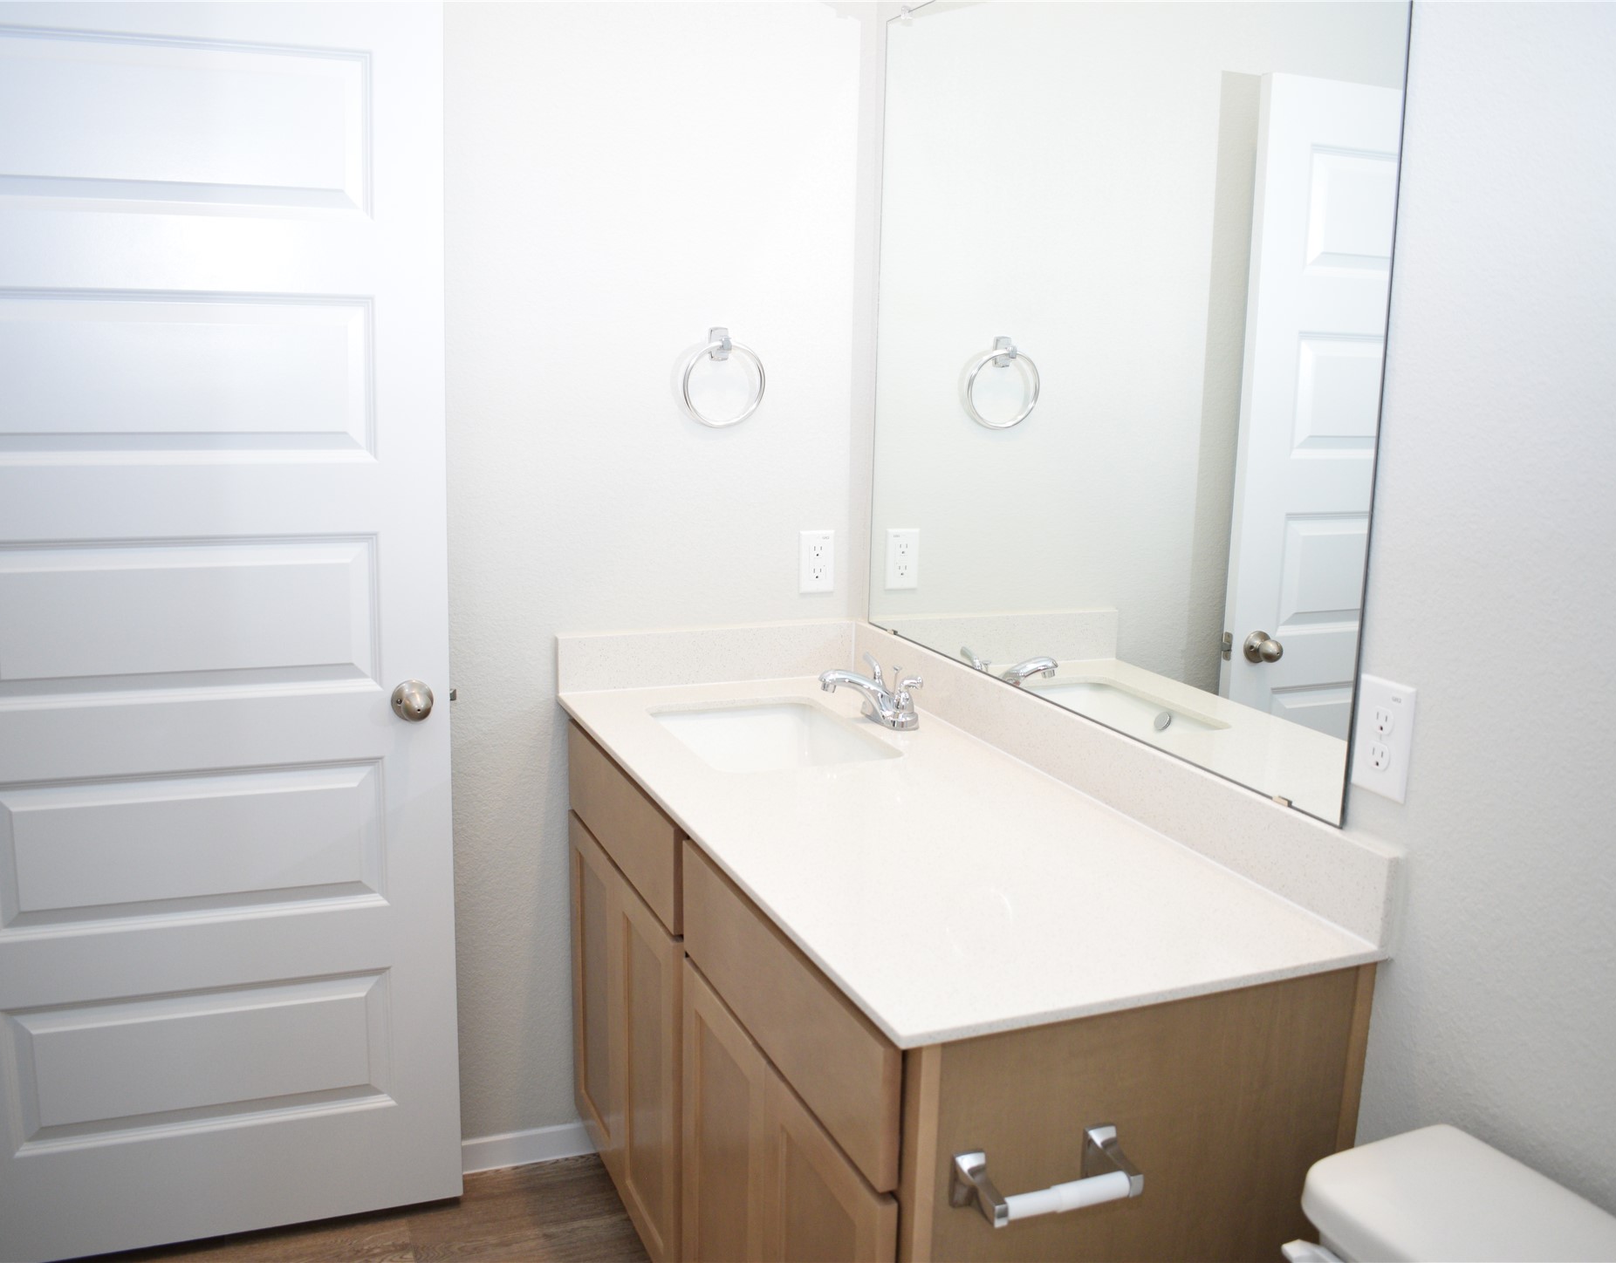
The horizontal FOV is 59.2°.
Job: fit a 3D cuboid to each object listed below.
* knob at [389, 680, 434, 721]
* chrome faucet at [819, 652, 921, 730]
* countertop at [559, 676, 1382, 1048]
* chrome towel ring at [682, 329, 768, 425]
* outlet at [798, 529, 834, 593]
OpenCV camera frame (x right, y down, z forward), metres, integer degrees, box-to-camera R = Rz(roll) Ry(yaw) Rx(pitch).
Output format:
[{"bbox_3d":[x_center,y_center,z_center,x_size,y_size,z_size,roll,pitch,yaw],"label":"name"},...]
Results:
[{"bbox_3d":[-0.616,0.114,2.220,0.066,0.066,0.072,-3,12,-23],"label":"knob"},{"bbox_3d":[0.095,0.104,2.319,0.176,0.102,0.206,-3,12,-22],"label":"chrome faucet"},{"bbox_3d":[0.086,0.228,1.979,0.573,0.016,1.355,-3,12,-22],"label":"countertop"},{"bbox_3d":[-0.144,-0.439,2.464,0.154,0.179,0.058,-3,12,-22],"label":"chrome towel ring"},{"bbox_3d":[0.017,-0.128,2.623,0.070,0.114,0.008,-3,12,-22],"label":"outlet"}]

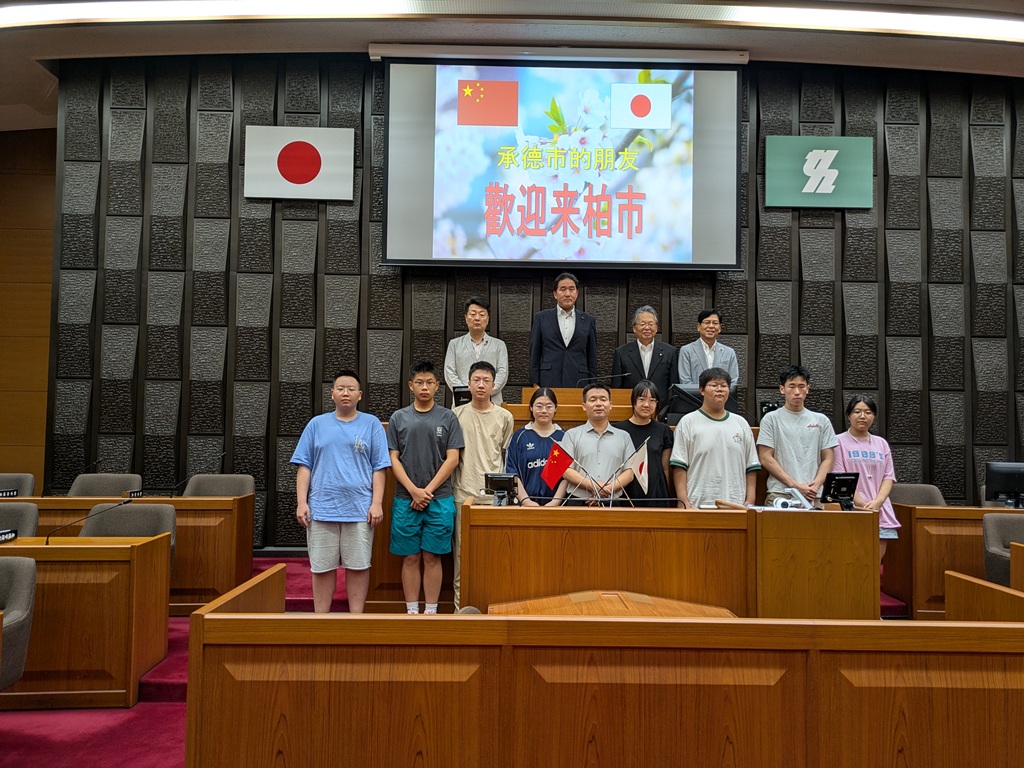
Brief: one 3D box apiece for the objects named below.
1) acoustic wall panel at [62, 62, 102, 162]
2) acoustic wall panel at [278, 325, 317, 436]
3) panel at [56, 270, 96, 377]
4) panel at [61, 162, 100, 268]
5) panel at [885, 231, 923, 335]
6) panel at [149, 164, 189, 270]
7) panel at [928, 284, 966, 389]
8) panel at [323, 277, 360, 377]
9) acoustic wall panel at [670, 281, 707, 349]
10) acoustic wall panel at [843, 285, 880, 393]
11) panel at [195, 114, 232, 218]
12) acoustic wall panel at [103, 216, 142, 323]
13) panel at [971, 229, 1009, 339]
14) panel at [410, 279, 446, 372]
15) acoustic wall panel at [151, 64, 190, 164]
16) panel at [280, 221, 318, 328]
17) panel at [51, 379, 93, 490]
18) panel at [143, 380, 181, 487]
[{"bbox_3d":[-4.007,-2.559,6.922,0.338,0.964,0.085,1,-2,-1],"label":"acoustic wall panel"},{"bbox_3d":[-1.997,-0.018,6.825,0.336,0.993,0.060,1,-2,-1],"label":"acoustic wall panel"},{"bbox_3d":[-4.034,-0.557,6.840,0.338,1.015,0.085,1,-2,-1],"label":"panel"},{"bbox_3d":[-4.020,-1.571,6.882,0.338,1.015,0.085,1,-2,-1],"label":"panel"},{"bbox_3d":[3.691,-0.950,6.950,0.336,0.993,0.060,1,-2,-1],"label":"panel"},{"bbox_3d":[-3.091,-1.504,6.652,0.326,0.965,0.059,1,-2,-2],"label":"panel"},{"bbox_3d":[4.100,-0.443,6.957,0.338,1.015,0.085,1,-2,-1],"label":"panel"},{"bbox_3d":[-1.585,-0.517,6.850,0.336,0.993,0.060,1,-2,-1],"label":"panel"},{"bbox_3d":[1.650,-0.477,6.922,0.338,1.015,0.085,1,-2,-1],"label":"acoustic wall panel"},{"bbox_3d":[3.279,-0.451,6.925,0.336,0.993,0.060,1,-2,-1],"label":"acoustic wall panel"},{"bbox_3d":[-2.692,-1.989,6.680,0.326,0.965,0.059,1,-2,-1],"label":"panel"},{"bbox_3d":[-3.489,-1.020,6.623,0.326,0.965,0.059,1,-2,-2],"label":"acoustic wall panel"},{"bbox_3d":[4.359,-0.915,6.740,0.326,0.965,0.059,1,-2,0],"label":"panel"},{"bbox_3d":[-0.749,-0.493,6.669,0.326,0.965,0.059,1,-2,-1],"label":"panel"},{"bbox_3d":[-3.180,-2.547,6.902,0.336,0.967,0.060,1,-2,-1],"label":"acoustic wall panel"},{"bbox_3d":[-1.920,-0.999,6.663,0.326,0.965,0.059,1,-2,-1],"label":"panel"},{"bbox_3d":[-4.047,0.458,6.799,0.338,1.015,0.085,1,-2,-1],"label":"panel"},{"bbox_3d":[-3.219,0.470,6.787,0.336,0.993,0.060,1,-2,-1],"label":"panel"}]

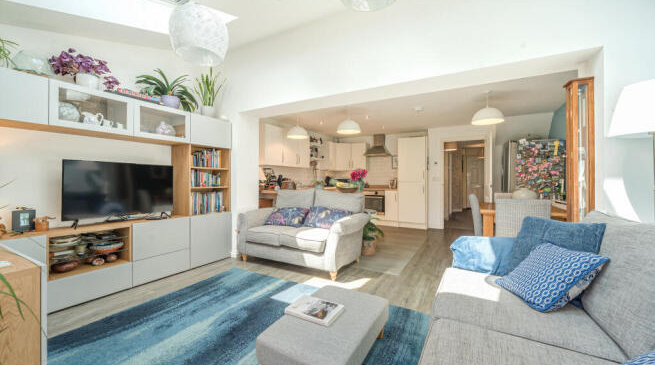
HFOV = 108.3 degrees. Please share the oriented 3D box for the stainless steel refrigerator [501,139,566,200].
[{"bbox_3d":[3.505,0.199,4.072,0.760,1.790,0.780,0,0,29],"label":"stainless steel refrigerator"}]

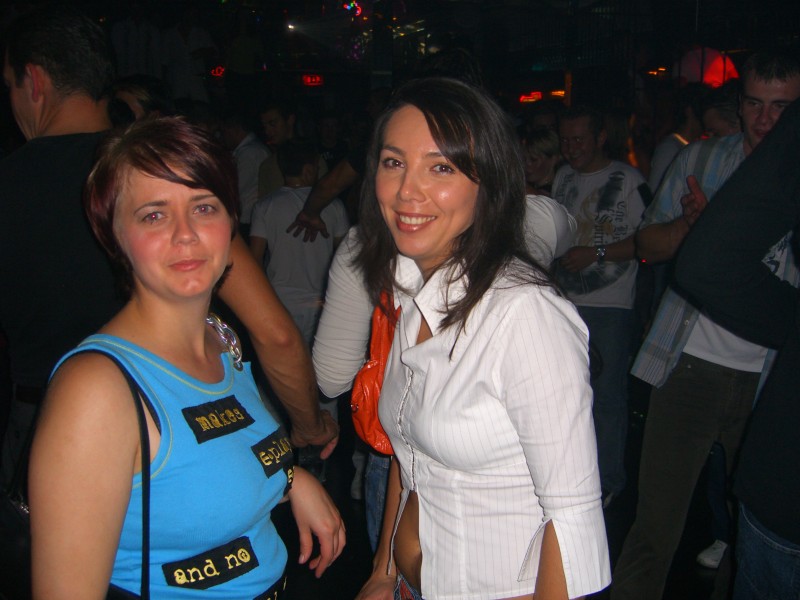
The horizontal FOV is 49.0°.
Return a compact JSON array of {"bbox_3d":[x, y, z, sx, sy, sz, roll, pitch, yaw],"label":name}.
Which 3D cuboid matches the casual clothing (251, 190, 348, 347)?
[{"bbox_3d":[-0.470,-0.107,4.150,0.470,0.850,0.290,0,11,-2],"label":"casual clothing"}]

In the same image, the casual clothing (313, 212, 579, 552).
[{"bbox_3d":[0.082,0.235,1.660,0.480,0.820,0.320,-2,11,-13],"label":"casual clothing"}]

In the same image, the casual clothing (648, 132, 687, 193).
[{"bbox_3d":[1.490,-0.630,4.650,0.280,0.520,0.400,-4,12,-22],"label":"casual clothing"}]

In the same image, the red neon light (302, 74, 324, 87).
[{"bbox_3d":[-0.985,-2.500,10.000,0.260,0.150,0.060,-1,11,-3],"label":"red neon light"}]

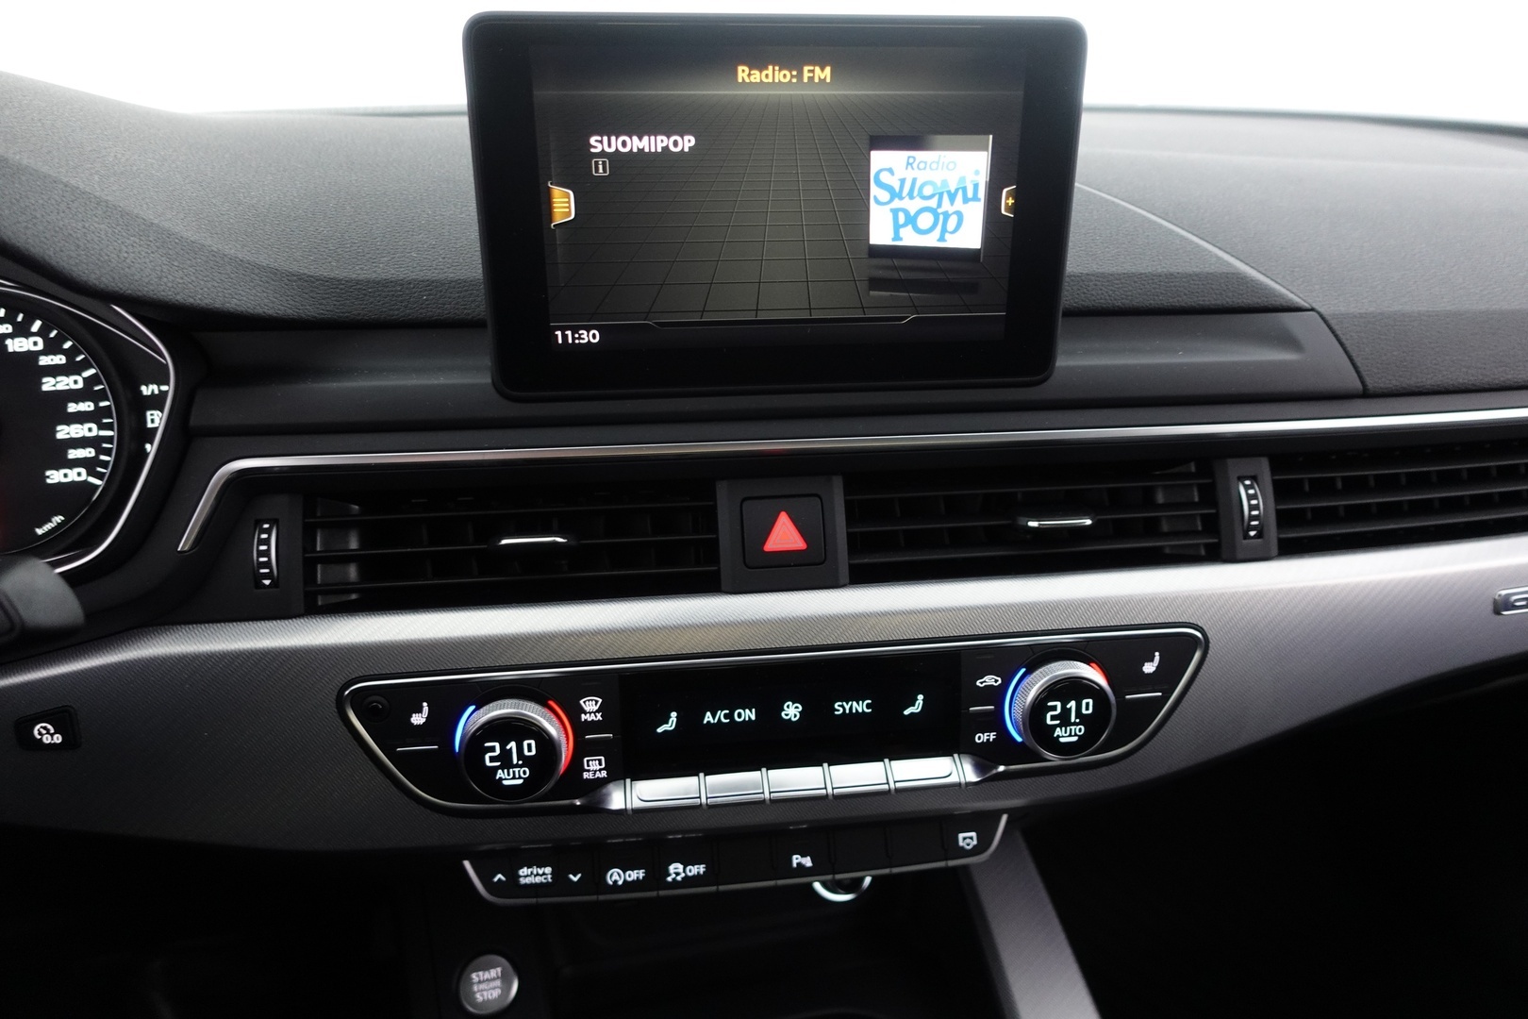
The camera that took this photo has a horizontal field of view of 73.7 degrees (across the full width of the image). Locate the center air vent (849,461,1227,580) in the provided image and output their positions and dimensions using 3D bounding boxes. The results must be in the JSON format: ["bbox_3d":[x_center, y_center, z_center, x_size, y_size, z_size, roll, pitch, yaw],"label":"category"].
[{"bbox_3d":[0.097,0.005,0.380,0.137,0.040,0.030,-3,-7,-4],"label":"center air vent"}]

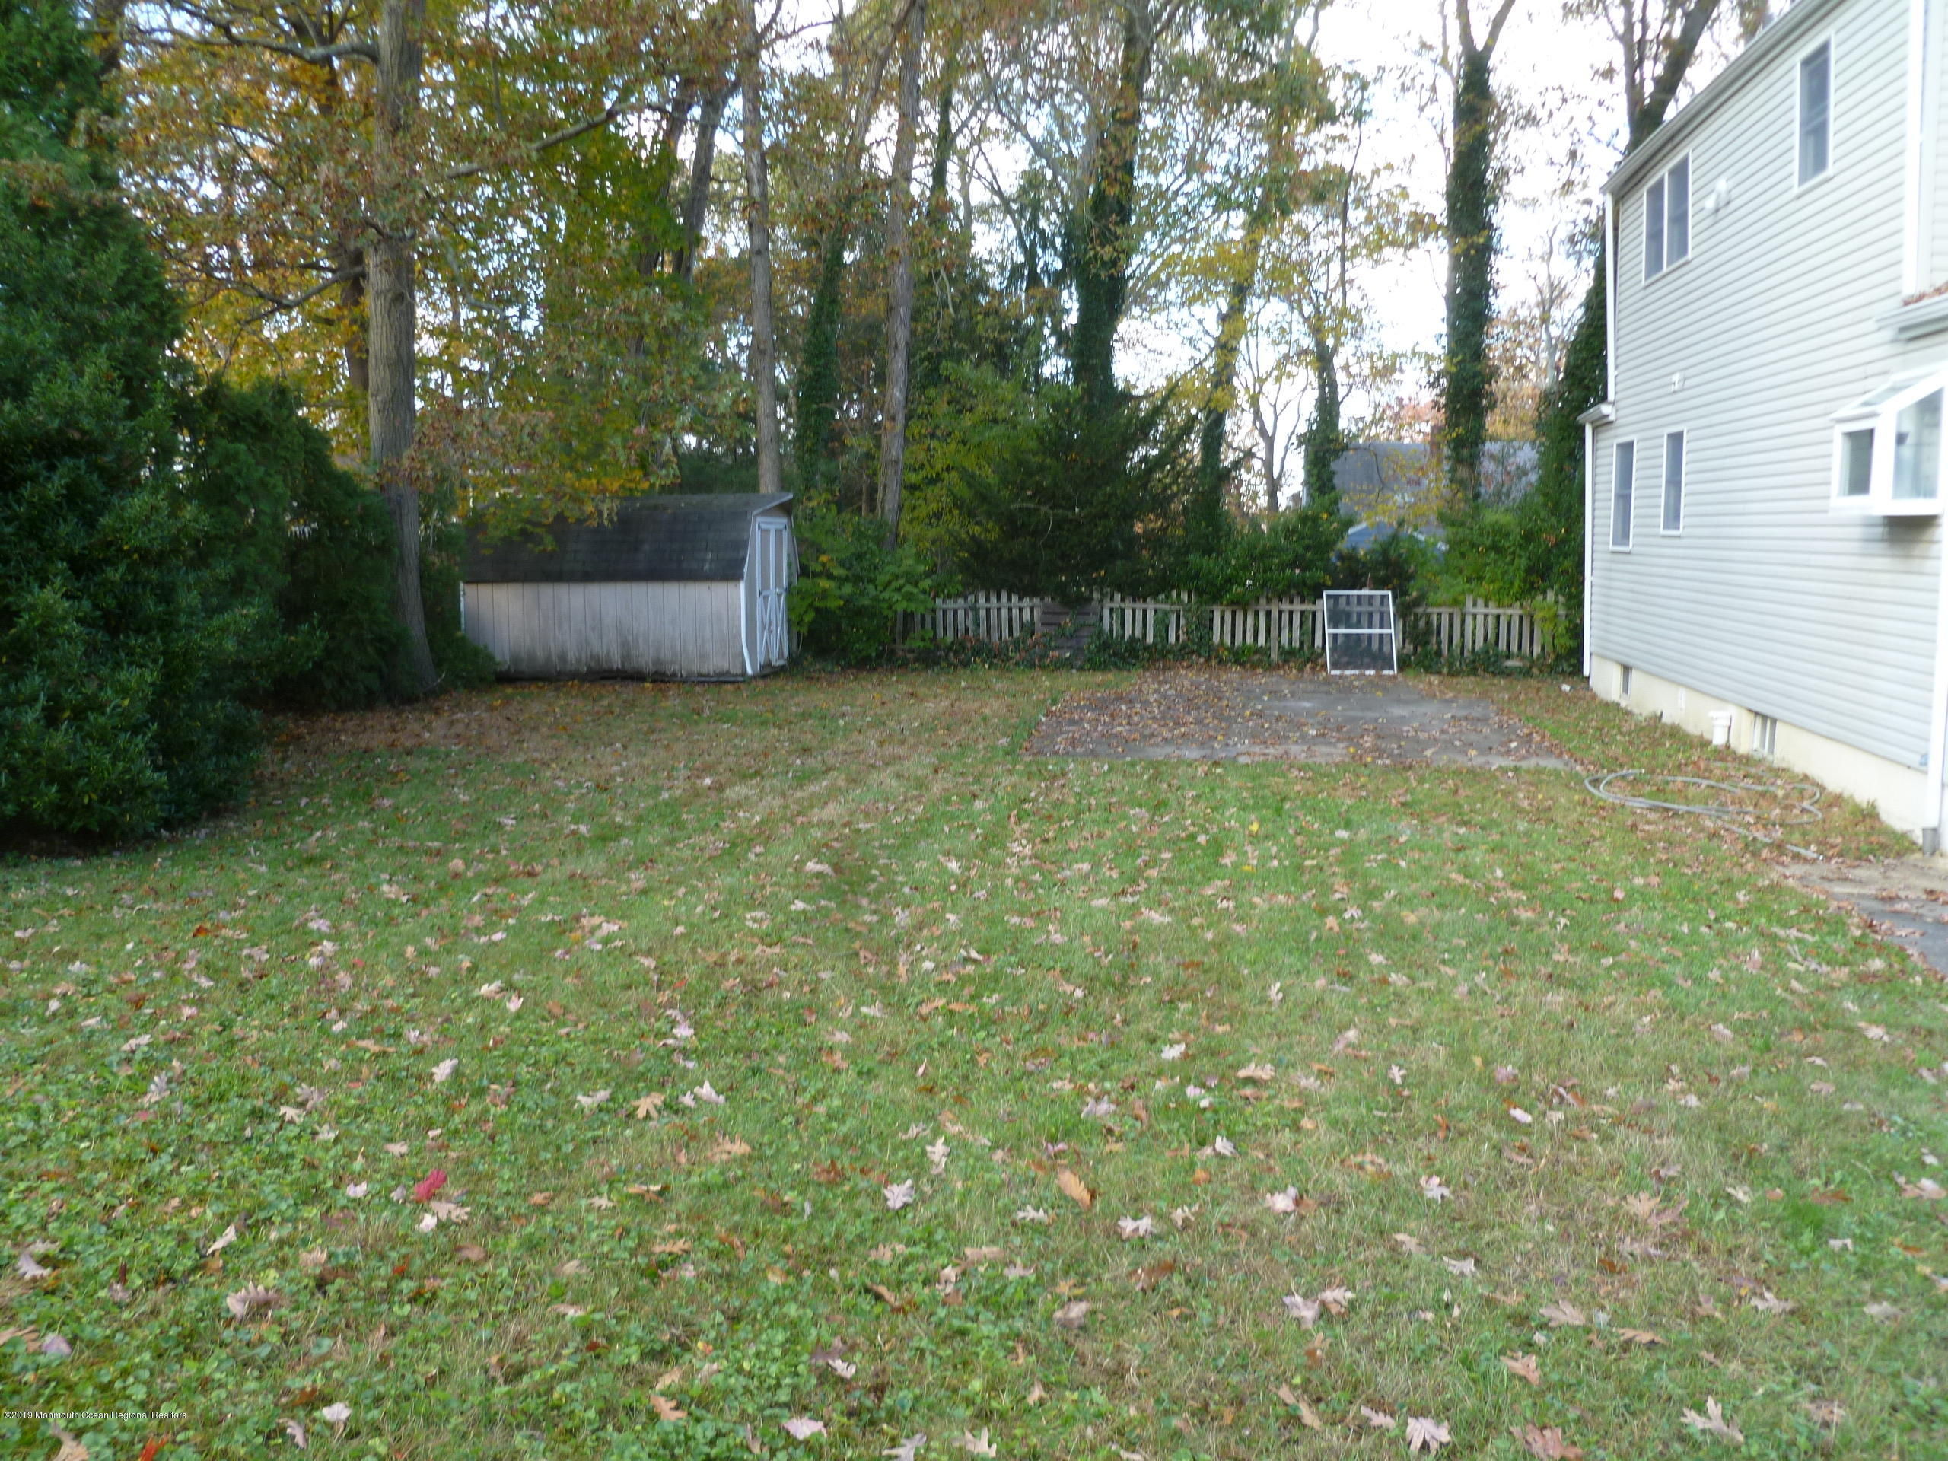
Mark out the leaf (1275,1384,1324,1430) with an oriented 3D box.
[{"bbox_3d":[0.638,1.325,3.087,0.050,0.020,0.150,-3,8,-17],"label":"leaf"}]

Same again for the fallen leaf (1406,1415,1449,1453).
[{"bbox_3d":[0.862,1.336,2.989,0.085,0.020,0.120,2,8,16],"label":"fallen leaf"}]

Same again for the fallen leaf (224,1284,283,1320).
[{"bbox_3d":[-1.599,1.278,3.504,0.130,0.030,0.100,0,7,0],"label":"fallen leaf"}]

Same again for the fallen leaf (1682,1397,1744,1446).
[{"bbox_3d":[1.418,1.328,3.024,0.105,0.020,0.150,0,7,3],"label":"fallen leaf"}]

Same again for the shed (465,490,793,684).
[{"bbox_3d":[-4.250,-1.890,20.400,3.920,2.280,2.450,1,7,10],"label":"shed"}]

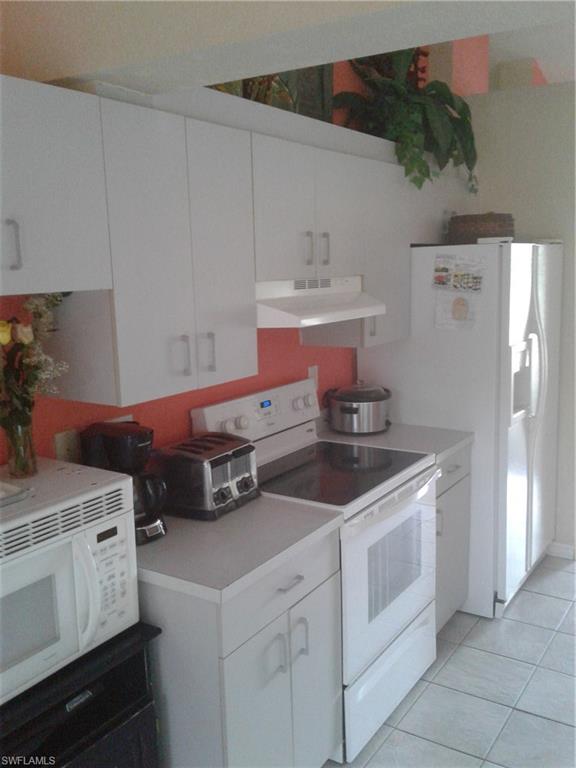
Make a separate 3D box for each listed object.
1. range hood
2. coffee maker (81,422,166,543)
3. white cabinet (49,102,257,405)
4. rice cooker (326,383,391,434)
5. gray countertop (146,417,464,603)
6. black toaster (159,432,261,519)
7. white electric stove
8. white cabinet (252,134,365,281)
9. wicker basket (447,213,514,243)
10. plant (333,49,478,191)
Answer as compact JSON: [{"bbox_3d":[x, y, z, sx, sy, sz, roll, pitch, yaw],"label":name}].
[{"bbox_3d":[0.032,-0.316,2.720,0.430,0.152,0.752,5,11,32],"label":"range hood"},{"bbox_3d":[-0.479,0.287,2.139,0.230,0.312,0.167,5,11,32],"label":"coffee maker"},{"bbox_3d":[-0.400,-0.373,2.153,0.305,0.761,0.616,5,11,32],"label":"white cabinet"},{"bbox_3d":[0.339,0.107,3.386,0.285,0.220,0.260,2,10,18],"label":"rice cooker"},{"bbox_3d":[0.083,0.359,2.708,0.625,0.042,1.849,5,11,32],"label":"gray countertop"},{"bbox_3d":[-0.275,0.296,2.414,0.265,0.195,0.275,4,11,27],"label":"black toaster"},{"bbox_3d":[0.146,0.639,2.816,0.655,1.190,0.767,5,11,32],"label":"white electric stove"},{"bbox_3d":[-0.030,-0.623,2.698,0.305,0.463,0.762,5,11,32],"label":"white cabinet"},{"bbox_3d":[0.902,-0.730,3.458,0.310,0.135,0.310,5,11,32],"label":"wicker basket"},{"bbox_3d":[0.569,-1.249,3.407,0.420,0.660,0.670,5,11,32],"label":"plant"}]

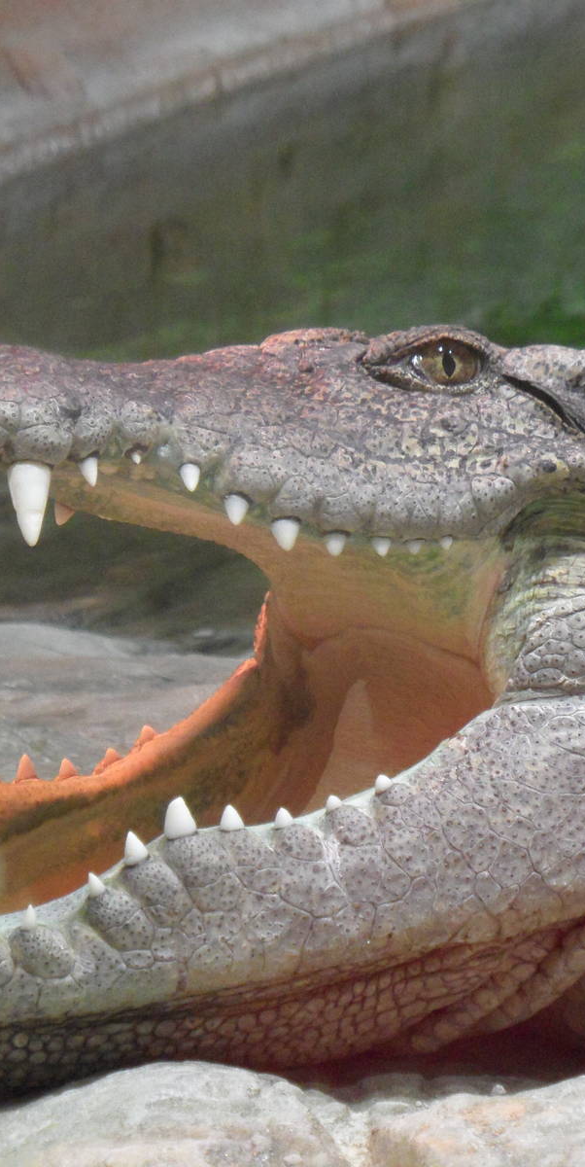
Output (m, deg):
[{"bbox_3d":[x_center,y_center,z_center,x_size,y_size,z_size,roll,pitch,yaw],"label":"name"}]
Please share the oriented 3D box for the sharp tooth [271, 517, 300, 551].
[{"bbox_3d":[-0.003,-0.021,1.900,0.012,0.014,0.011,0,10,0],"label":"sharp tooth"}]

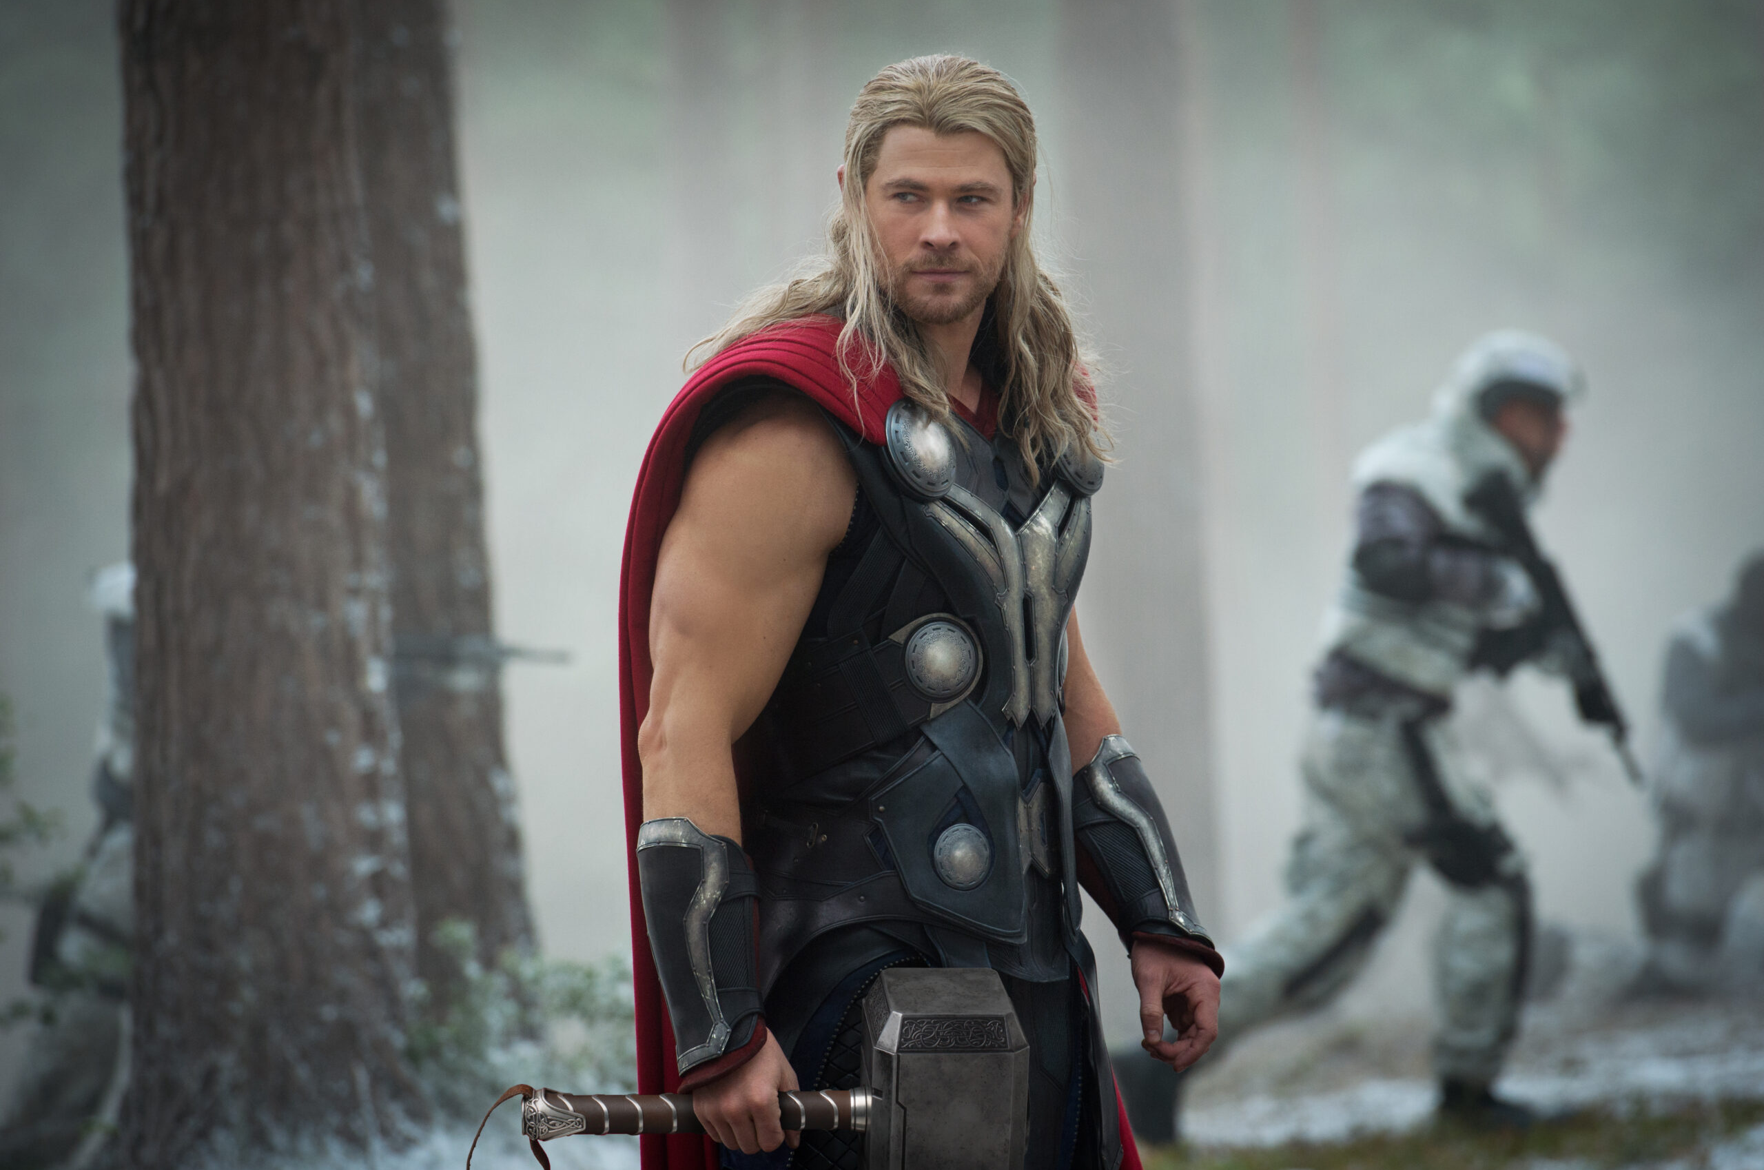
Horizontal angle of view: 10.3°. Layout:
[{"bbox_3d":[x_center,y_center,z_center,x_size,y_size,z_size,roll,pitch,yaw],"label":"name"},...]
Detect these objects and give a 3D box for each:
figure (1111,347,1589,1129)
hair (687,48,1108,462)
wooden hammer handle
[{"bbox_3d":[0.959,0.304,19.800,0.970,1.640,0.580,0,2,-7],"label":"figure"},{"bbox_3d":[0.013,-0.306,9.330,0.395,0.400,0.300,0,2,-7],"label":"hair"},{"bbox_3d":[-0.172,0.493,9.150,0.335,0.050,0.050,-1,0,-12],"label":"wooden hammer handle"}]

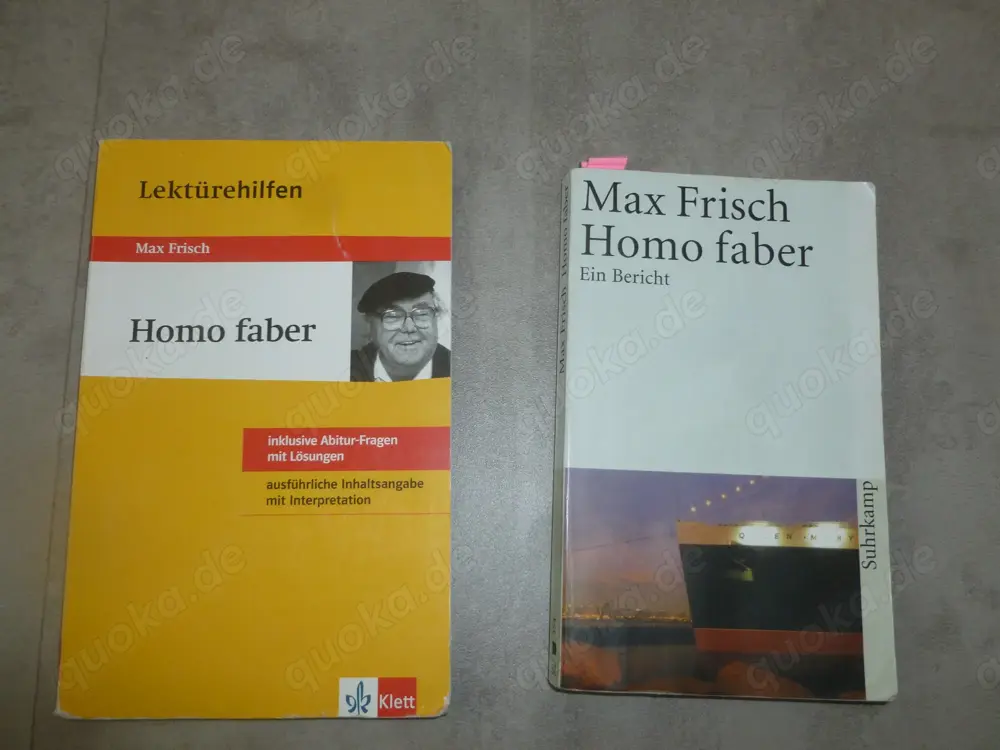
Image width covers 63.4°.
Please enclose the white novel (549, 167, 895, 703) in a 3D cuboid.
[{"bbox_3d":[0.076,0.017,0.281,0.110,0.013,0.177,2,81,-1],"label":"white novel"}]

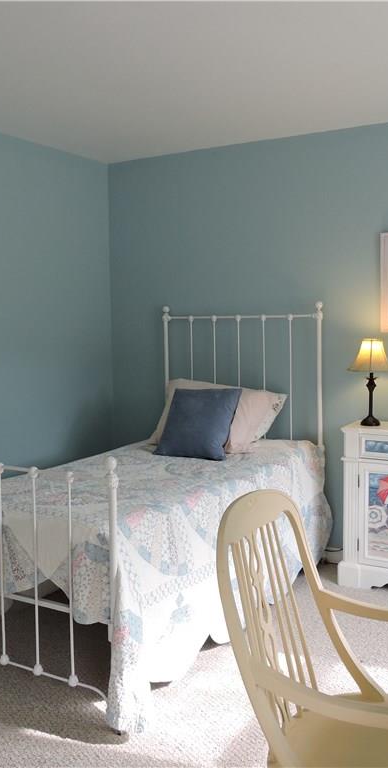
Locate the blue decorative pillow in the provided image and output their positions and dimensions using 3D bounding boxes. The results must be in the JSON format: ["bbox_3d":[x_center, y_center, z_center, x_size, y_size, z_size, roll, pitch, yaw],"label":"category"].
[{"bbox_3d":[0.034,0.216,3.945,0.410,0.405,0.130,2,-24,31],"label":"blue decorative pillow"}]

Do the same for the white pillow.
[{"bbox_3d":[0.151,0.184,4.170,0.710,0.420,0.160,2,-24,31],"label":"white pillow"}]

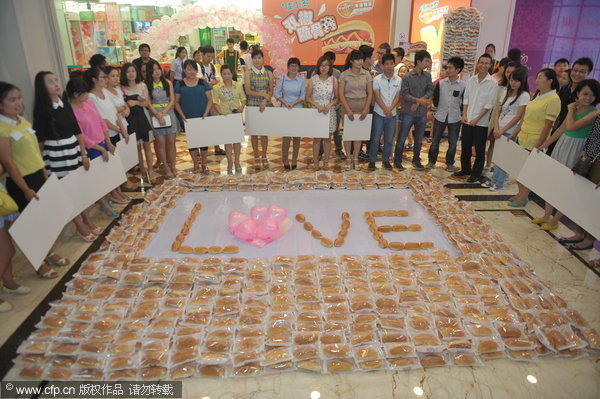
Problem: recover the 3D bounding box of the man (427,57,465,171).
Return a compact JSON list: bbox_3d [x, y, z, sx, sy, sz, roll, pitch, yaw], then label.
[{"bbox_3d":[2.146,-1.225,5.871,0.480,1.670,0.360,9,25,20],"label":"man"}]

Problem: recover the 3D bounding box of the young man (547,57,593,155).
[{"bbox_3d":[3.116,-0.791,4.795,0.500,1.725,0.360,19,29,37],"label":"young man"}]

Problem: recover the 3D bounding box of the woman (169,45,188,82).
[{"bbox_3d":[-2.402,-2.369,8.524,0.300,1.660,0.450,5,24,14],"label":"woman"}]

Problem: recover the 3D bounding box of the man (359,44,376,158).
[{"bbox_3d":[1.152,-1.550,6.535,0.460,1.780,0.320,-17,29,-35],"label":"man"}]

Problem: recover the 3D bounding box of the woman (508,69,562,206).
[{"bbox_3d":[2.766,-0.717,4.751,0.400,1.620,0.500,-7,24,-16],"label":"woman"}]

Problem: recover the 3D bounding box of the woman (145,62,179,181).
[{"bbox_3d":[-1.967,-1.102,5.682,0.440,1.629,0.320,-10,25,-20],"label":"woman"}]

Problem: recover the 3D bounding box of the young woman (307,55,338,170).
[{"bbox_3d":[0.336,-1.249,5.937,0.460,1.650,0.340,1,23,2],"label":"young woman"}]

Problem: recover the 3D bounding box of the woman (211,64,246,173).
[{"bbox_3d":[-1.122,-1.145,5.836,0.520,1.570,0.320,-4,23,-7],"label":"woman"}]

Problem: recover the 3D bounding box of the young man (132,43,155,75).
[{"bbox_3d":[-2.784,-1.952,7.431,0.520,1.750,0.320,-7,24,-16],"label":"young man"}]

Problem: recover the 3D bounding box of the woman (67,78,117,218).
[{"bbox_3d":[-2.254,-0.566,4.434,0.400,1.560,0.480,13,26,27],"label":"woman"}]

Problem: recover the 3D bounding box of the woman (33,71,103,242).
[{"bbox_3d":[-2.319,-0.441,4.036,0.340,1.660,0.440,21,30,39],"label":"woman"}]

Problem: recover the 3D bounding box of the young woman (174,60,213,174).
[{"bbox_3d":[-1.544,-1.157,5.759,0.520,1.610,0.340,-4,23,-10],"label":"young woman"}]

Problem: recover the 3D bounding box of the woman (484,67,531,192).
[{"bbox_3d":[2.725,-0.911,5.198,0.360,1.560,0.480,-19,29,-36],"label":"woman"}]

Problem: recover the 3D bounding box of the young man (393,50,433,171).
[{"bbox_3d":[1.785,-1.329,6.058,0.490,1.760,0.340,-4,24,-11],"label":"young man"}]

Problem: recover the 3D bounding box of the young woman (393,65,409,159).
[{"bbox_3d":[1.626,-1.375,6.403,0.450,1.496,0.300,4,23,11],"label":"young woman"}]

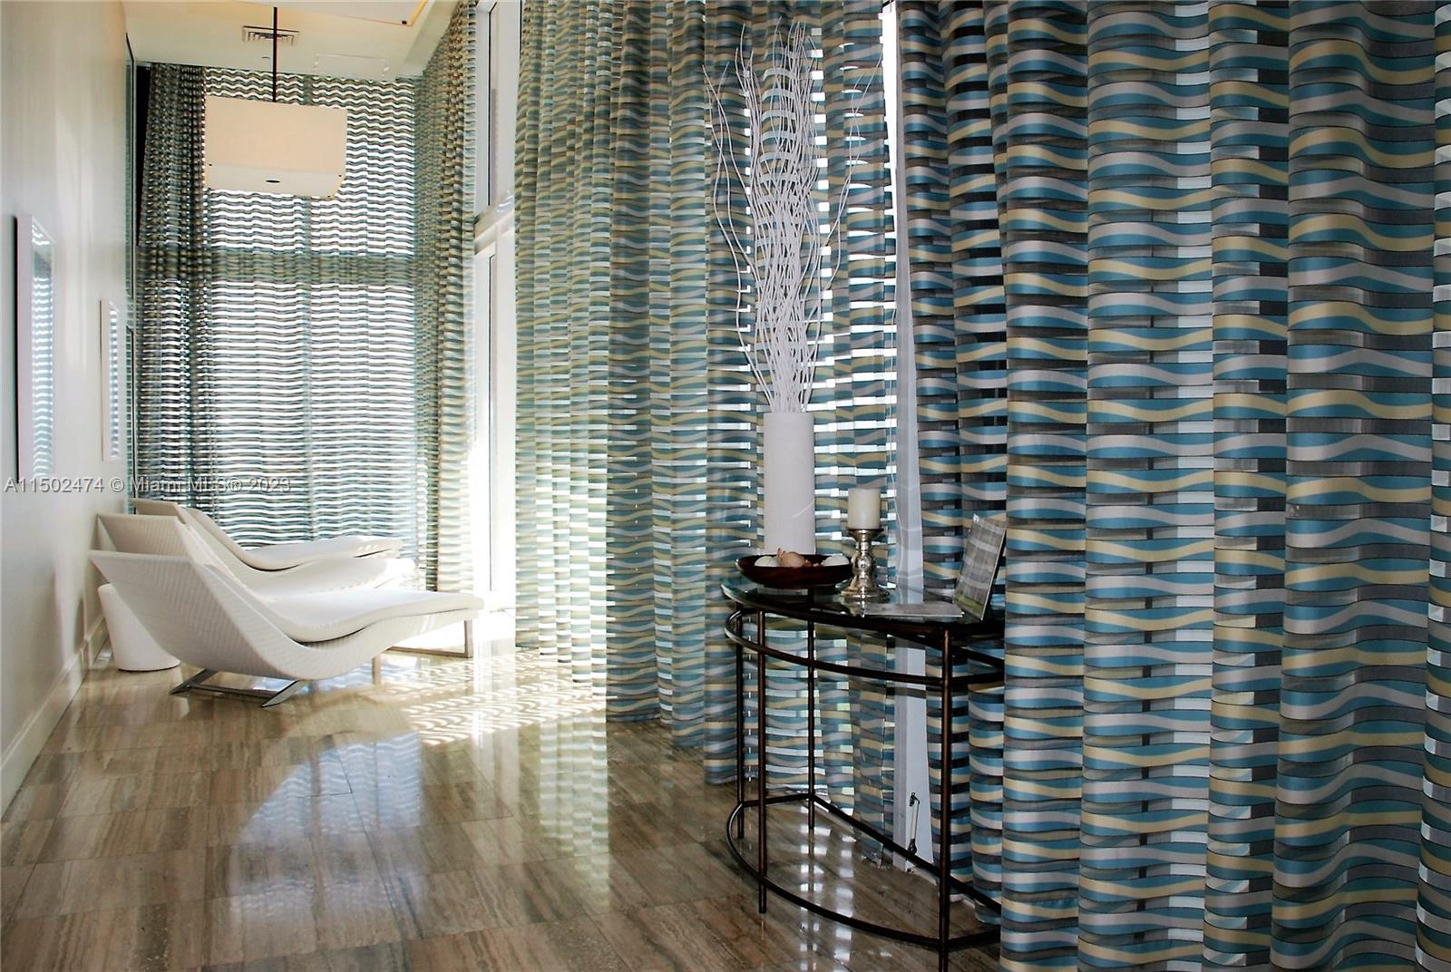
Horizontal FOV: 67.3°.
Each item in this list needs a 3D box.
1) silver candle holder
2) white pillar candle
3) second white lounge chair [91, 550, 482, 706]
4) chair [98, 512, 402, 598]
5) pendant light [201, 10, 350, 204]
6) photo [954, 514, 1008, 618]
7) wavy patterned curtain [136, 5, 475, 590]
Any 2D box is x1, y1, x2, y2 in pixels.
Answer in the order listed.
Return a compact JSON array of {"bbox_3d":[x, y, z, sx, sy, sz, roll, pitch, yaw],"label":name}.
[{"bbox_3d":[0.364,0.199,2.854,0.127,0.172,0.127,0,3,0],"label":"silver candle holder"},{"bbox_3d":[0.364,0.061,2.847,0.085,0.108,0.085,0,3,0],"label":"white pillar candle"},{"bbox_3d":[-2.018,0.588,5.256,0.732,0.715,1.752,2,3,28],"label":"second white lounge chair"},{"bbox_3d":[-2.846,0.506,6.821,0.732,0.715,1.752,2,3,30],"label":"chair"},{"bbox_3d":[-2.729,-2.411,6.593,0.780,1.115,0.780,-1,3,-24],"label":"pendant light"},{"bbox_3d":[0.611,0.194,2.587,0.025,0.221,0.270,14,2,-3],"label":"photo"},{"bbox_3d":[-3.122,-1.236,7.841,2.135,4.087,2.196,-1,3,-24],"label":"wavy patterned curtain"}]

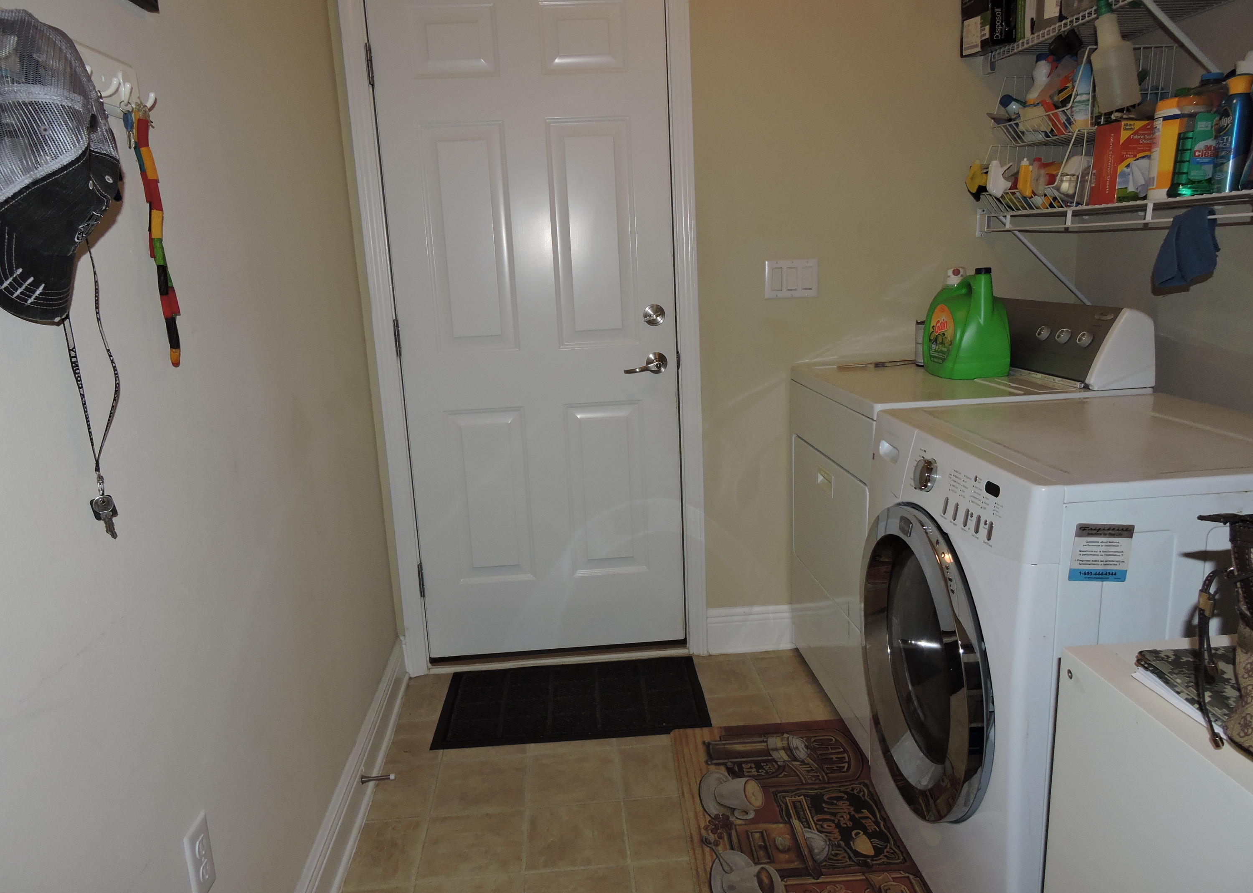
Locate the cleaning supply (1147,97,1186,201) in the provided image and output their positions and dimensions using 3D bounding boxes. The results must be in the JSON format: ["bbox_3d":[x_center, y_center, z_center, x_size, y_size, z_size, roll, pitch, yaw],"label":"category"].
[{"bbox_3d":[1.208,-0.651,1.906,0.098,0.213,0.098,-3,13,-5],"label":"cleaning supply"}]

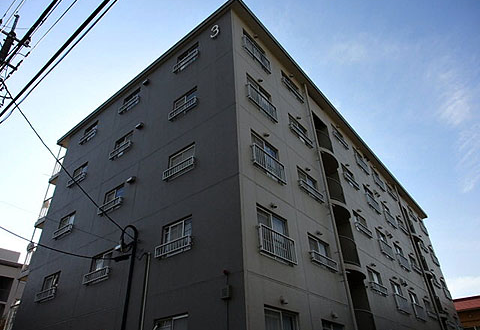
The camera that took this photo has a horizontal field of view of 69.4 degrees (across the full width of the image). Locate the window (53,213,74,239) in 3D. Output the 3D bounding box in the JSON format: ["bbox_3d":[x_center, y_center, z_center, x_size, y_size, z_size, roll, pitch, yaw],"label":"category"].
[{"bbox_3d":[-7.809,2.735,15.440,1.431,0.999,0.176,-26,-41,30],"label":"window"}]

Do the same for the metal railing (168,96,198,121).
[{"bbox_3d":[-2.170,-2.095,13.146,1.472,0.341,0.151,-26,-40,30],"label":"metal railing"}]

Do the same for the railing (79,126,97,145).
[{"bbox_3d":[-8.047,-1.471,18.272,1.431,0.378,0.135,-26,-41,30],"label":"railing"}]

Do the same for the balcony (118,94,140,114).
[{"bbox_3d":[-5.357,-2.913,16.865,1.530,0.290,0.200,-26,-40,31],"label":"balcony"}]

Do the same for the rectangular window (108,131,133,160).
[{"bbox_3d":[-5.099,-0.851,15.091,1.420,1.020,0.200,-26,-41,30],"label":"rectangular window"}]

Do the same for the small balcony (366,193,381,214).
[{"bbox_3d":[7.527,2.243,19.476,0.150,0.720,1.780,-26,-41,30],"label":"small balcony"}]

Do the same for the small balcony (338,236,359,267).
[{"bbox_3d":[4.594,3.599,14.299,0.500,1.070,1.750,-26,-40,31],"label":"small balcony"}]

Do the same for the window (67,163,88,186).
[{"bbox_3d":[-7.924,0.505,16.958,1.431,0.999,0.176,-26,-41,30],"label":"window"}]

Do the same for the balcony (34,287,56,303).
[{"bbox_3d":[-7.702,5.218,13.717,1.431,0.378,0.135,-26,-41,30],"label":"balcony"}]

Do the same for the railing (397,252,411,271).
[{"bbox_3d":[9.387,5.642,20.003,0.200,0.660,1.900,-26,-40,31],"label":"railing"}]

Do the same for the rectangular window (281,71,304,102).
[{"bbox_3d":[2.518,-3.679,16.480,0.219,0.994,1.775,-26,-40,30],"label":"rectangular window"}]

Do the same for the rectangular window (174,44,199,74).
[{"bbox_3d":[-2.231,-4.540,14.688,1.420,1.020,0.200,-26,-41,30],"label":"rectangular window"}]

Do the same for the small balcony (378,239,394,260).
[{"bbox_3d":[7.800,4.556,18.435,0.151,0.702,1.823,-26,-40,30],"label":"small balcony"}]

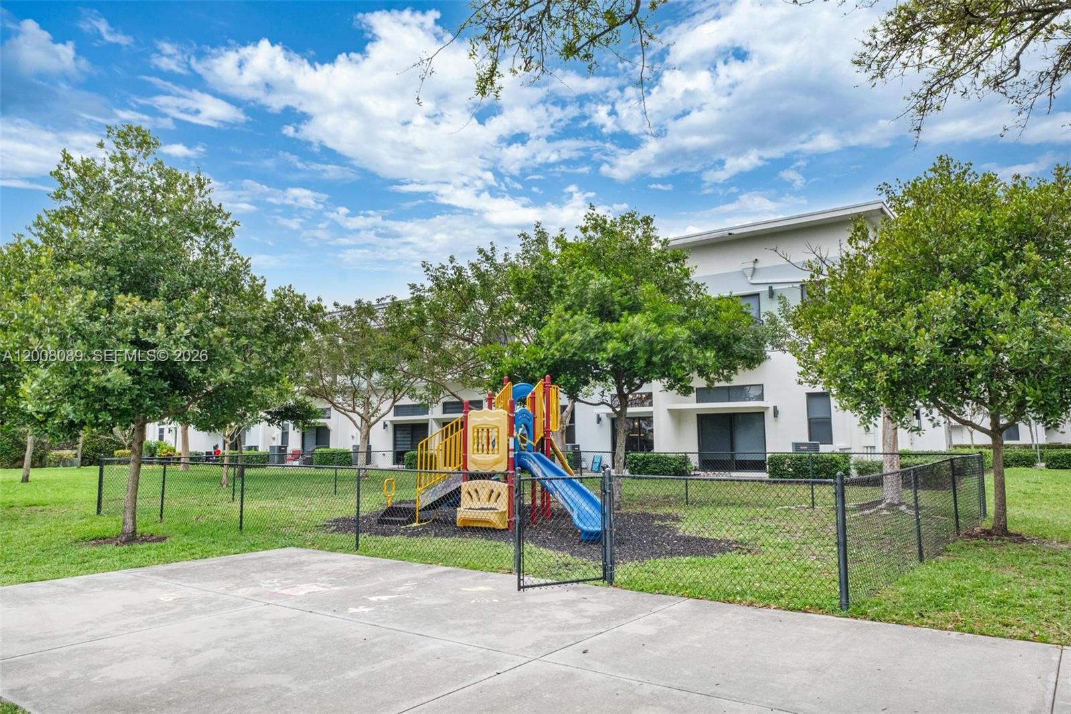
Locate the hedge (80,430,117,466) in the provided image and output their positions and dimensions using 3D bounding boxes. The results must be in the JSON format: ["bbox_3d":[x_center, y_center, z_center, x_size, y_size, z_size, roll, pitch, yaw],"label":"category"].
[{"bbox_3d":[-25.709,5.342,42.118,2.300,2.180,1.700,3,-7,-31],"label":"hedge"}]

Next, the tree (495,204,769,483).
[{"bbox_3d":[2.002,-0.041,16.273,6.100,6.910,5.800,-1,-6,7],"label":"tree"}]

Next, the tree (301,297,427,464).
[{"bbox_3d":[-6.582,1.162,27.878,5.000,7.000,5.000,1,-6,-13],"label":"tree"}]

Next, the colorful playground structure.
[{"bbox_3d":[-0.509,1.718,13.653,4.000,2.850,2.900,-3,-7,26],"label":"colorful playground structure"}]

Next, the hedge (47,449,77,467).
[{"bbox_3d":[-27.184,5.811,41.053,1.800,0.980,1.200,4,-7,-33],"label":"hedge"}]

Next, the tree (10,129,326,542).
[{"bbox_3d":[-6.422,-0.557,12.596,5.100,7.340,5.000,3,-7,-28],"label":"tree"}]

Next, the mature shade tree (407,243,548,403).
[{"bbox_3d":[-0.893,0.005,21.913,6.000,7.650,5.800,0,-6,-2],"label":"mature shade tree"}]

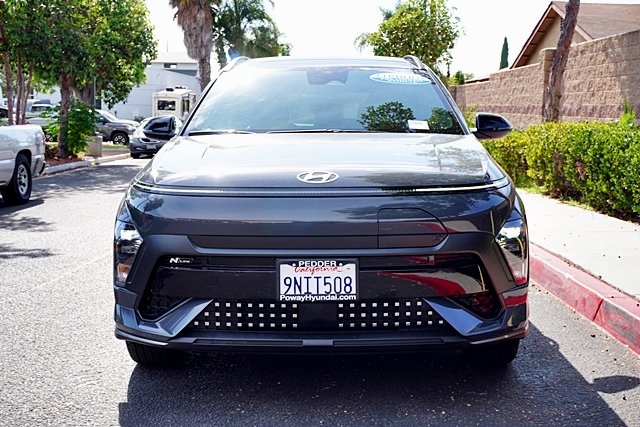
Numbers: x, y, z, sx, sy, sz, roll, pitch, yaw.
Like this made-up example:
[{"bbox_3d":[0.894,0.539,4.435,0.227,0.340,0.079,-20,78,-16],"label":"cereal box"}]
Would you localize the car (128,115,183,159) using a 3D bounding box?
[{"bbox_3d":[-5.370,-2.700,28.500,1.780,1.430,4.500,0,7,1],"label":"car"}]

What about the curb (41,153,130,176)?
[{"bbox_3d":[-6.351,-1.395,22.703,0.200,0.150,9.000,0,6,0],"label":"curb"}]

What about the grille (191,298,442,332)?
[{"bbox_3d":[-0.006,0.399,3.216,1.030,0.135,0.100,0,6,1],"label":"grille"}]

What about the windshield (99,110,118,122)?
[{"bbox_3d":[-9.700,-4.500,37.970,0.800,0.520,1.500,0,7,3],"label":"windshield"}]

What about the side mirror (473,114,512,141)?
[{"bbox_3d":[0.982,-0.494,4.644,0.215,0.150,0.150,0,6,1],"label":"side mirror"}]

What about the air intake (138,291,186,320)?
[{"bbox_3d":[-0.637,0.377,3.330,0.210,0.115,0.120,1,6,10],"label":"air intake"}]

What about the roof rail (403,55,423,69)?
[{"bbox_3d":[0.645,-1.085,5.920,0.070,0.150,1.750,0,7,2],"label":"roof rail"}]

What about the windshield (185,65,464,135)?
[{"bbox_3d":[0.027,-0.630,4.571,1.460,0.130,0.950,0,32,1],"label":"windshield"}]

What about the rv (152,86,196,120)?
[{"bbox_3d":[-13.000,-9.150,73.300,2.450,3.200,7.000,0,7,1],"label":"rv"}]

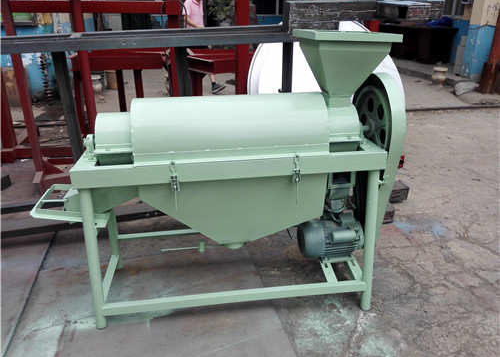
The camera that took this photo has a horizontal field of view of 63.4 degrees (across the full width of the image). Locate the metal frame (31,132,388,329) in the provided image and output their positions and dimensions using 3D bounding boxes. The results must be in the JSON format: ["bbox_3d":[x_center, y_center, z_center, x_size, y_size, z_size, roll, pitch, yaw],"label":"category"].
[{"bbox_3d":[-0.189,0.222,2.008,1.508,0.786,0.520,-4,20,-8],"label":"metal frame"}]

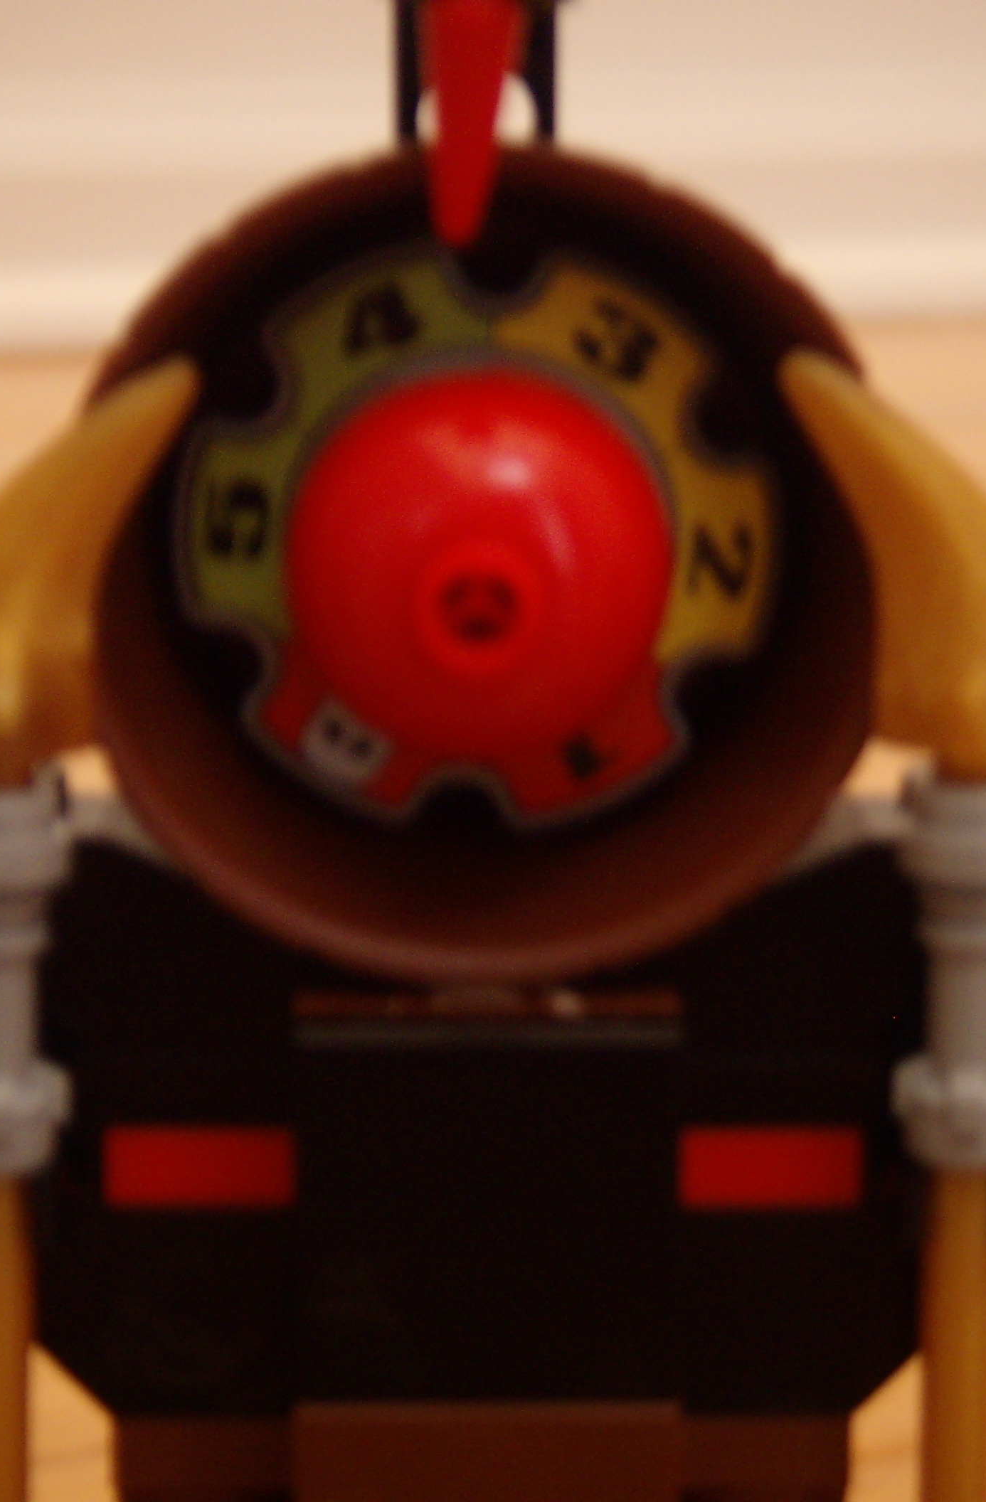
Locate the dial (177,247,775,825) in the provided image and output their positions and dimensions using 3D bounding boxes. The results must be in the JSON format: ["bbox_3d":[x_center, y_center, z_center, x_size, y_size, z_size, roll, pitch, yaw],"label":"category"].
[{"bbox_3d":[-0.001,-0.009,0.161,0.025,0.025,0.004,0,13,0],"label":"dial"}]

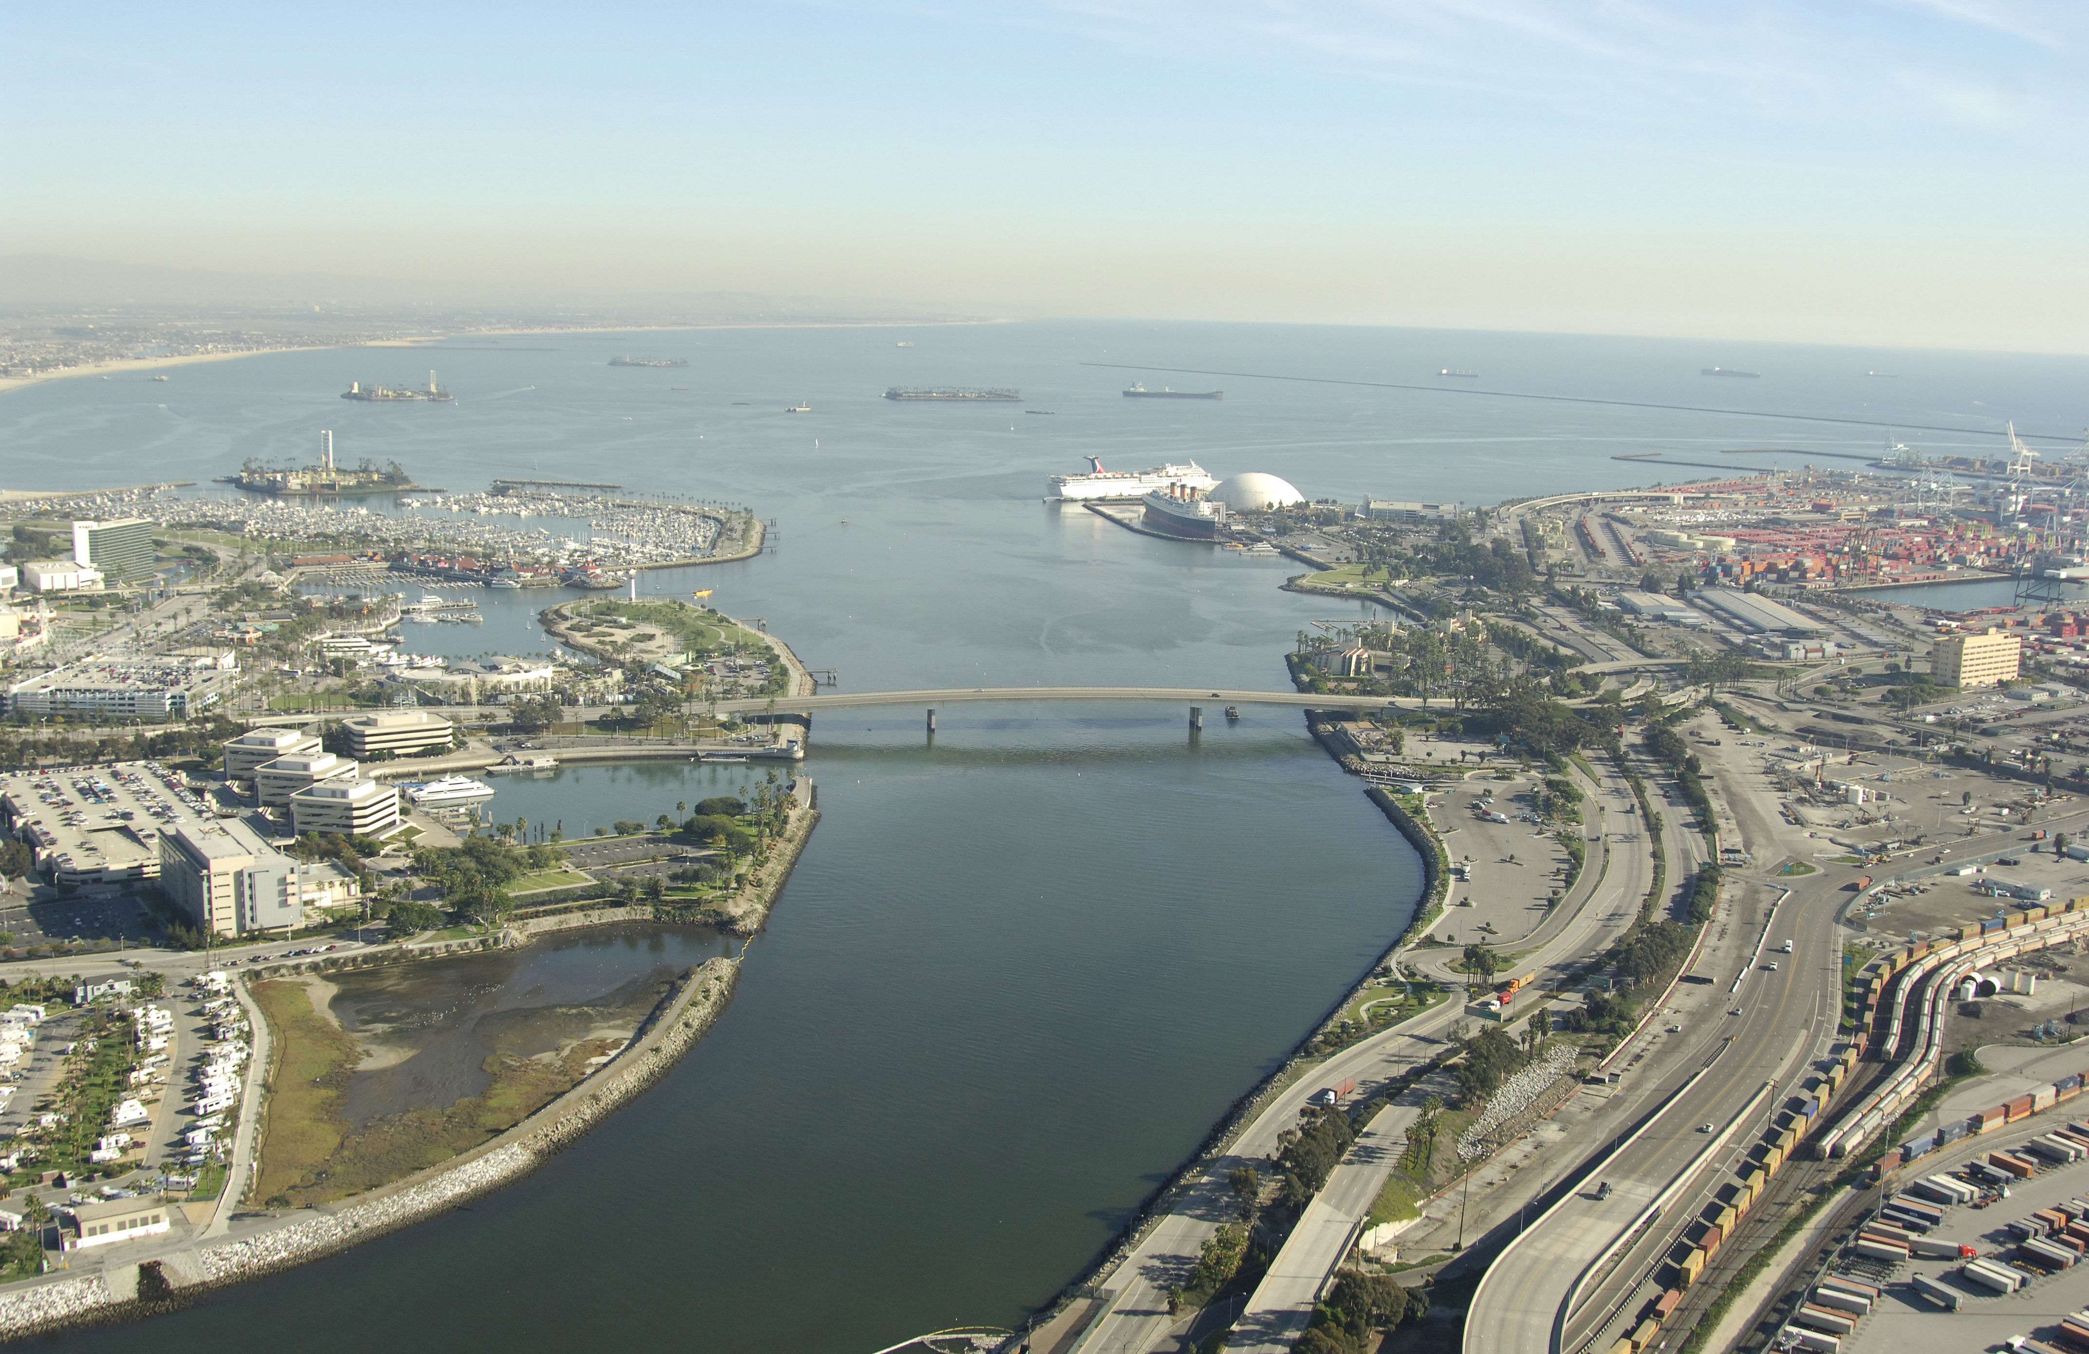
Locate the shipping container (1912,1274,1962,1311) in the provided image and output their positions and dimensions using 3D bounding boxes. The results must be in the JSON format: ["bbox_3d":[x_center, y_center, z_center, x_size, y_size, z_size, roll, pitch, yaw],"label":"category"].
[{"bbox_3d":[229.619,158.321,536.531,2.500,2.800,12.600,-4,12,-28],"label":"shipping container"}]

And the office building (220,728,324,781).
[{"bbox_3d":[-381.990,38.460,1032.680,37.500,20.000,32.700,4,11,12],"label":"office building"}]

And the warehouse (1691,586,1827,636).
[{"bbox_3d":[609.020,-55.450,1779.620,57.000,10.000,209.000,2,10,2],"label":"warehouse"}]

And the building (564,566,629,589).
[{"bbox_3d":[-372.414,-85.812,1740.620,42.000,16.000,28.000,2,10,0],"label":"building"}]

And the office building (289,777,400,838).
[{"bbox_3d":[-314.680,58.170,938.330,37.000,20.000,33.000,5,11,13],"label":"office building"}]

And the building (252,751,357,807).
[{"bbox_3d":[-350.406,48.314,991.382,38.000,21.000,39.500,4,10,10],"label":"building"}]

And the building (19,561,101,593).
[{"bbox_3d":[-751.770,-76.360,1595.180,38.500,15.000,61.000,-5,12,-34],"label":"building"}]

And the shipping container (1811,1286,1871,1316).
[{"bbox_3d":[203.590,159.280,531.700,12.190,2.750,2.440,8,12,29],"label":"shipping container"}]

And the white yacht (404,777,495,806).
[{"bbox_3d":[-287.040,54.070,1011.160,39.000,10.000,8.500,-2,11,-21],"label":"white yacht"}]

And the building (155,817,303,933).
[{"bbox_3d":[-318.317,77.233,815.760,35.000,29.000,77.000,-5,12,-34],"label":"building"}]

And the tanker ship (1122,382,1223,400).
[{"bbox_3d":[338.870,-751.310,5481.860,267.000,40.000,43.000,0,11,-11],"label":"tanker ship"}]

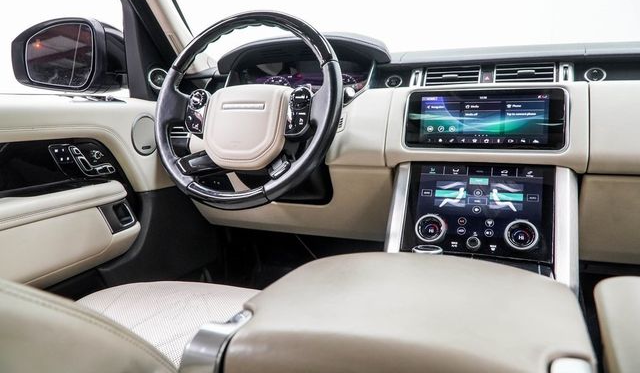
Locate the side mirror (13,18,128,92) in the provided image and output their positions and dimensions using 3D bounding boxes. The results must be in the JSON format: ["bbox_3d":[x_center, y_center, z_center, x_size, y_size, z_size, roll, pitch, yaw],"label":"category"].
[{"bbox_3d":[-0.601,-0.328,1.229,0.260,0.180,0.170,1,9,9],"label":"side mirror"}]

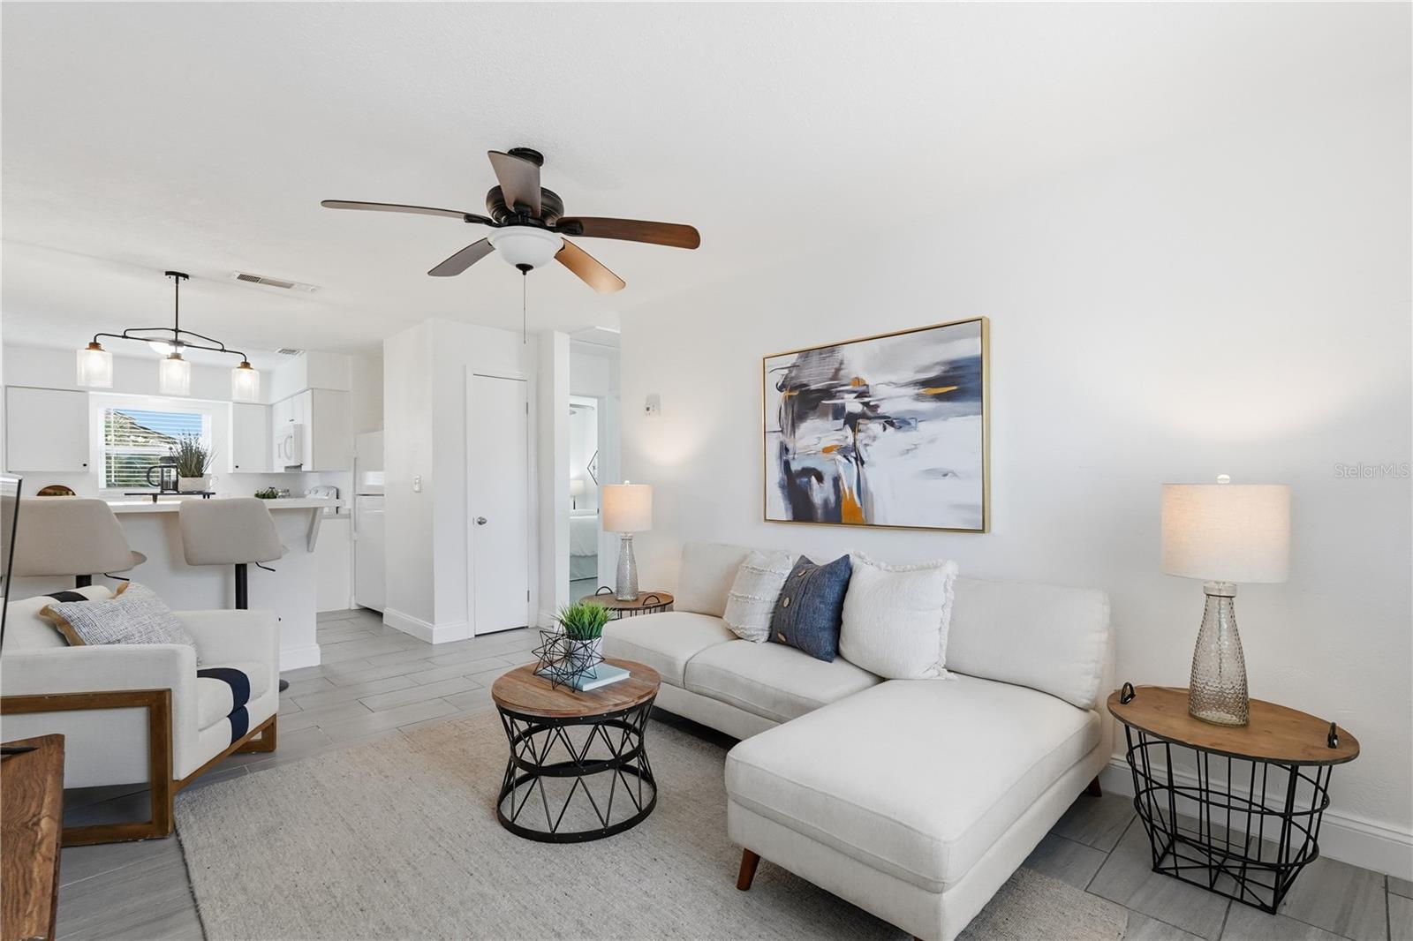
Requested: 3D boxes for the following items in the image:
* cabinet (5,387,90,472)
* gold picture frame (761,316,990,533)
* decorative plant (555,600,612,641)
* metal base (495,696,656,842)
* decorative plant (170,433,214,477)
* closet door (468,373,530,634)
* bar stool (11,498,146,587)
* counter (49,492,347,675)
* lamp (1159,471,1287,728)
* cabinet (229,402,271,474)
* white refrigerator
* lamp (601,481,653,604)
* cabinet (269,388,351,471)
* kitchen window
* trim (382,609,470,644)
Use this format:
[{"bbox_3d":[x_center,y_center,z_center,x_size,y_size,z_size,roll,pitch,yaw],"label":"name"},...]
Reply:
[{"bbox_3d":[-6.101,-0.372,5.825,0.330,0.760,0.526,-1,-1,44],"label":"cabinet"},{"bbox_3d":[0.766,-0.182,3.128,1.215,0.925,0.042,-1,-1,44],"label":"gold picture frame"},{"bbox_3d":[-0.497,0.598,2.547,0.220,0.160,0.220,-1,-1,0],"label":"decorative plant"},{"bbox_3d":[-0.479,1.030,2.364,0.585,0.410,0.585,-1,-1,0],"label":"metal base"},{"bbox_3d":[-3.042,-0.086,3.717,0.200,0.265,0.180,0,-1,-45],"label":"decorative plant"},{"bbox_3d":[-1.648,0.269,5.059,0.470,2.030,0.045,0,-1,-45],"label":"closet door"},{"bbox_3d":[-3.109,0.713,3.126,0.470,1.135,0.480,0,-1,-32],"label":"bar stool"},{"bbox_3d":[-3.052,0.728,3.691,0.680,1.080,1.470,-1,-1,44],"label":"counter"},{"bbox_3d":[1.573,0.389,1.926,0.308,0.742,0.308,-1,-1,44],"label":"lamp"},{"bbox_3d":[-5.041,-0.349,6.923,0.330,0.760,0.365,-1,-1,44],"label":"cabinet"},{"bbox_3d":[-2.816,0.491,5.995,0.740,1.660,0.780,0,-1,-45],"label":"white refrigerator"},{"bbox_3d":[-0.500,0.441,3.968,0.310,0.742,0.310,-1,-1,0],"label":"lamp"},{"bbox_3d":[-4.101,-0.358,6.474,1.605,0.765,0.335,-1,-1,44],"label":"cabinet"},{"bbox_3d":[-5.694,-0.210,6.527,0.100,0.827,0.876,-1,-1,44],"label":"kitchen window"},{"bbox_3d":[-2.318,1.241,5.133,0.250,0.125,1.083,0,-1,-45],"label":"trim"}]

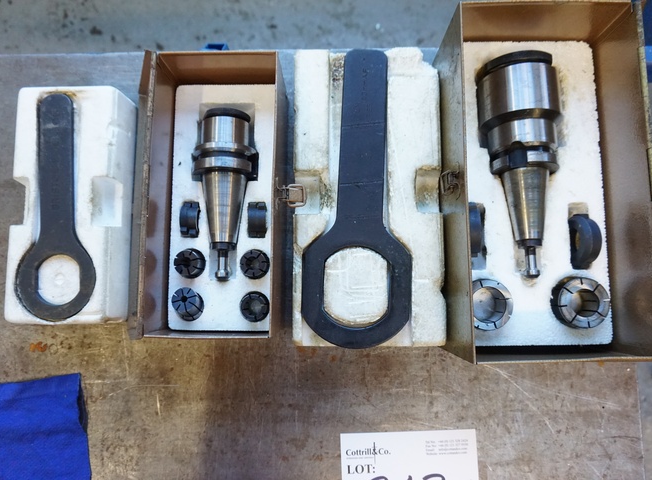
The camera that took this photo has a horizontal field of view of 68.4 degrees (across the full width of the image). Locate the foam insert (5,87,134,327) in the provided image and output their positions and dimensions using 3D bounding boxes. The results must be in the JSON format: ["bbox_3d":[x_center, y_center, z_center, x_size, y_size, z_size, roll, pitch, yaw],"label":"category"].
[{"bbox_3d":[-0.272,-0.036,0.523,0.100,0.060,0.245,-1,84,0],"label":"foam insert"}]

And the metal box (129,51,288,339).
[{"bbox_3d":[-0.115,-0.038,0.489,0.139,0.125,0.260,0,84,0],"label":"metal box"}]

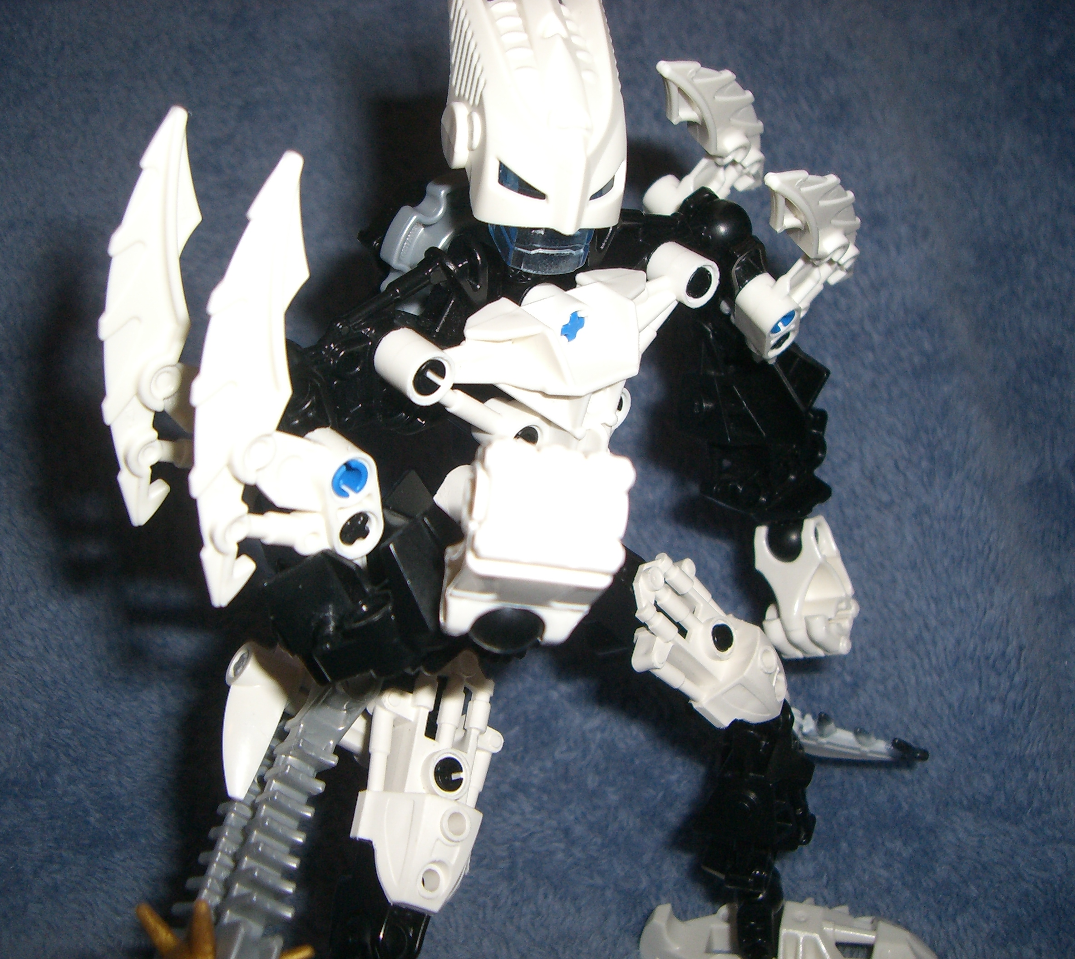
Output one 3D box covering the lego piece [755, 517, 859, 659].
[{"bbox_3d":[0.069,0.027,0.356,0.018,0.033,0.019,-3,8,37],"label":"lego piece"}]

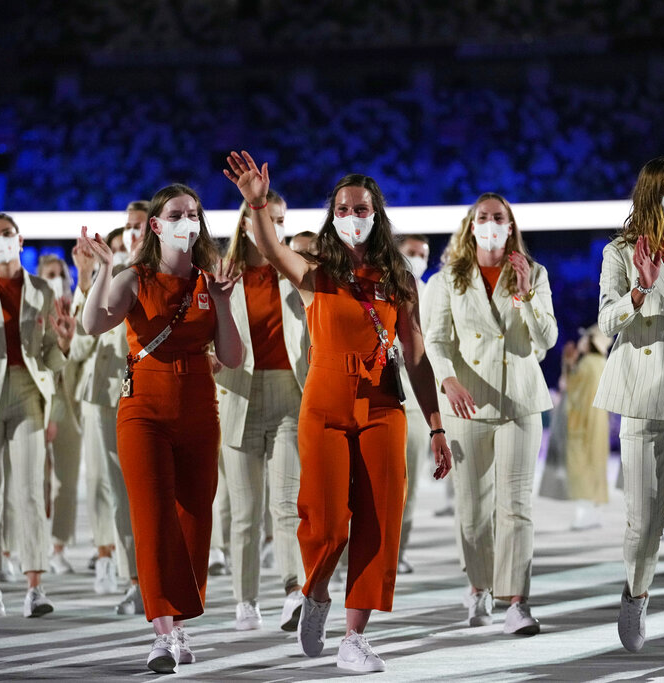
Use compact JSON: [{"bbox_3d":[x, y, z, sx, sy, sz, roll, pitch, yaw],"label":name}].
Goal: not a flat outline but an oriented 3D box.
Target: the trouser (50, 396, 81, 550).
[{"bbox_3d":[-1.563,0.685,19.800,0.380,0.930,0.420,0,-1,-8],"label":"trouser"}]

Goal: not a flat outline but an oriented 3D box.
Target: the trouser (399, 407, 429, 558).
[{"bbox_3d":[0.341,0.671,19.100,0.390,1.010,0.400,0,-1,0],"label":"trouser"}]

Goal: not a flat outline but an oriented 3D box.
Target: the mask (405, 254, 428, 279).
[{"bbox_3d":[0.445,-0.400,18.800,0.138,0.125,0.085,0,-1,-25],"label":"mask"}]

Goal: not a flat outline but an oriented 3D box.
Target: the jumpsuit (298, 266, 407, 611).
[{"bbox_3d":[0.073,0.348,12.650,0.380,1.210,0.420,0,-1,-5],"label":"jumpsuit"}]

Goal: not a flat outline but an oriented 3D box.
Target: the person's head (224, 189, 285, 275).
[{"bbox_3d":[-0.326,-0.457,14.650,0.250,0.370,0.280,1,-1,-29],"label":"person's head"}]

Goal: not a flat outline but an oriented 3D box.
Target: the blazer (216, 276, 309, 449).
[{"bbox_3d":[-0.291,0.075,14.750,0.500,0.730,0.360,0,-1,-9],"label":"blazer"}]

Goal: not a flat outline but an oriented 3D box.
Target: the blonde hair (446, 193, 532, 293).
[{"bbox_3d":[0.645,-0.400,14.550,0.360,0.430,0.270,0,-1,-2],"label":"blonde hair"}]

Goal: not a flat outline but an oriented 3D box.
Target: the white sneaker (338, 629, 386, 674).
[{"bbox_3d":[0.106,1.114,12.640,0.105,0.120,0.280,1,-1,-27],"label":"white sneaker"}]

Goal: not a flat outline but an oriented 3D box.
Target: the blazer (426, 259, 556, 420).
[{"bbox_3d":[0.658,0.000,14.650,0.530,0.660,0.380,0,-1,-6],"label":"blazer"}]

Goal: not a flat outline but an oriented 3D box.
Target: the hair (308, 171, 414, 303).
[{"bbox_3d":[0.107,-0.369,12.760,0.360,0.460,0.270,0,-1,-2],"label":"hair"}]

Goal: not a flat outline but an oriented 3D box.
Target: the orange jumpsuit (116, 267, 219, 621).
[{"bbox_3d":[-0.598,0.371,12.820,0.370,1.290,0.420,0,-1,-13],"label":"orange jumpsuit"}]

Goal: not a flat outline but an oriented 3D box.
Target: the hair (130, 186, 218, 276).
[{"bbox_3d":[-0.559,-0.398,12.520,0.270,0.315,0.240,0,-1,-20],"label":"hair"}]

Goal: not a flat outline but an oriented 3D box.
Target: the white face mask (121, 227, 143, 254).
[{"bbox_3d":[-0.878,-0.449,15.680,0.130,0.125,0.080,-1,-1,30],"label":"white face mask"}]

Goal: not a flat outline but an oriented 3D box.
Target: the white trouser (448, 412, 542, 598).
[{"bbox_3d":[0.668,0.585,14.420,0.385,0.930,0.420,0,-1,-3],"label":"white trouser"}]

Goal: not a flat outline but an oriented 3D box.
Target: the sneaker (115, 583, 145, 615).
[{"bbox_3d":[-0.879,1.138,15.600,0.107,0.118,0.285,-1,-3,17],"label":"sneaker"}]

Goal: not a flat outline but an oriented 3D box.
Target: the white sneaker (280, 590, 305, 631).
[{"bbox_3d":[-0.126,1.026,13.900,0.105,0.117,0.280,0,-34,-22],"label":"white sneaker"}]

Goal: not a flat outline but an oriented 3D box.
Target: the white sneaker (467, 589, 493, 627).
[{"bbox_3d":[0.619,1.112,14.750,0.110,0.135,0.270,0,9,3],"label":"white sneaker"}]

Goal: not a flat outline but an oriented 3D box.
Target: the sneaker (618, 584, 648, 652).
[{"bbox_3d":[1.104,1.016,12.950,0.103,0.280,0.118,-1,-45,8],"label":"sneaker"}]

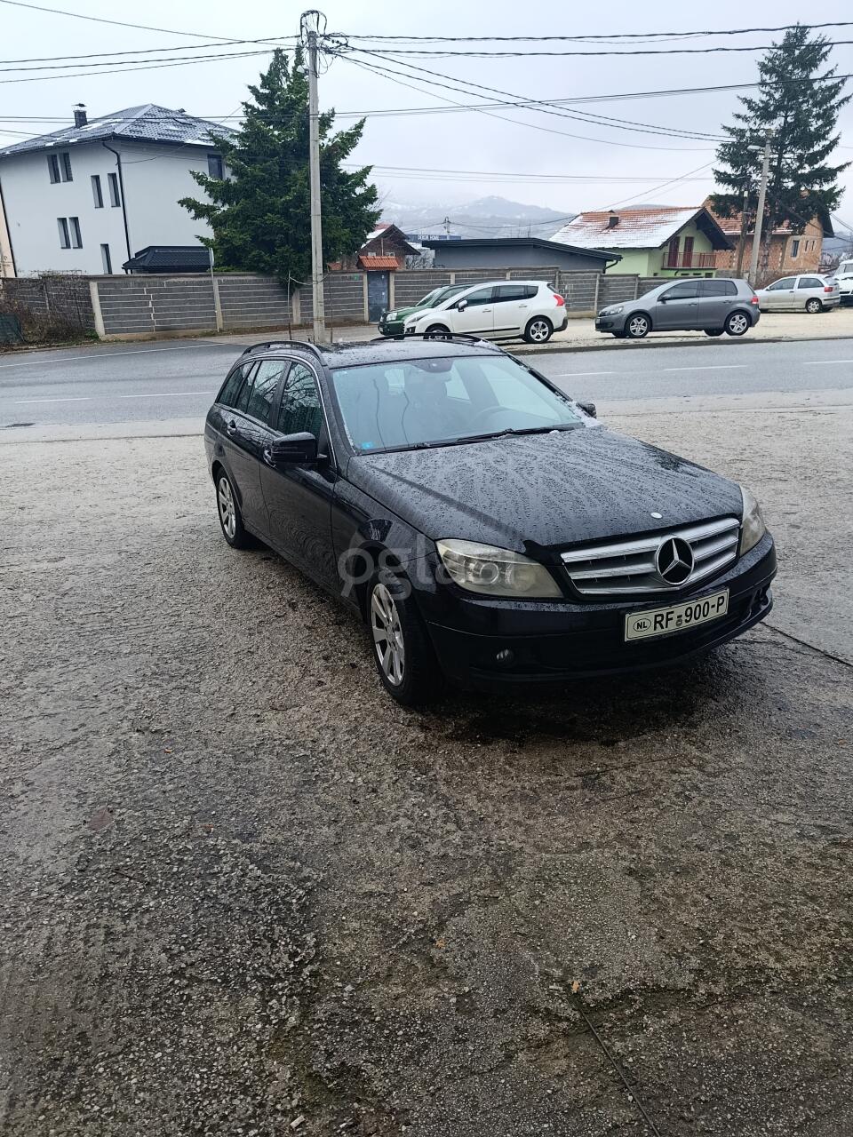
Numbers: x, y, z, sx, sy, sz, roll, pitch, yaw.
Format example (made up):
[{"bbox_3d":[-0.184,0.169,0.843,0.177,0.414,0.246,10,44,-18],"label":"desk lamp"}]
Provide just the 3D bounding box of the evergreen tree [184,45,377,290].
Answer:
[{"bbox_3d":[-5.479,-14.483,29.218,7.600,9.621,7.400,-1,19,0],"label":"evergreen tree"}]

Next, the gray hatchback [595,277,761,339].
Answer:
[{"bbox_3d":[6.740,-7.030,20.370,4.200,1.480,1.790,-1,19,0],"label":"gray hatchback"}]

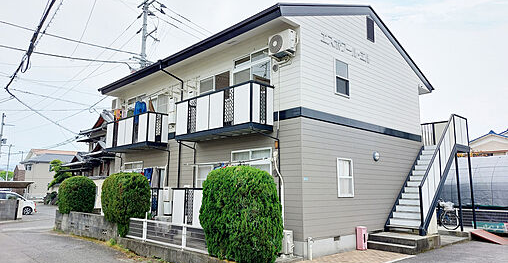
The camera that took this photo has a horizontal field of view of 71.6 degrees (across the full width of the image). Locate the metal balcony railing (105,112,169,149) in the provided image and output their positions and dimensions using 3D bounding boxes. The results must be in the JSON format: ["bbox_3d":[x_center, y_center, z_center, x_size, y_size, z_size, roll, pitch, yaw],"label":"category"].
[{"bbox_3d":[-4.834,0.098,14.281,0.860,1.210,3.680,8,-11,-43],"label":"metal balcony railing"}]

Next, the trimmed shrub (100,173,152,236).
[{"bbox_3d":[-3.915,2.224,10.791,1.440,1.850,1.440,8,-11,-43],"label":"trimmed shrub"}]

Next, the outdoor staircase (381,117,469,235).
[{"bbox_3d":[6.125,1.328,12.214,5.100,4.030,1.280,8,-11,-43],"label":"outdoor staircase"}]

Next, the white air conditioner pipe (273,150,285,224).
[{"bbox_3d":[0.641,1.444,8.911,0.100,1.900,0.430,8,-11,-43],"label":"white air conditioner pipe"}]

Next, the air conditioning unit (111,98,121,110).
[{"bbox_3d":[-6.381,-1.206,16.310,0.280,0.540,0.700,8,-11,-43],"label":"air conditioning unit"}]

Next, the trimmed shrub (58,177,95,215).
[{"bbox_3d":[-7.010,2.609,13.967,1.360,1.570,1.360,8,-11,-43],"label":"trimmed shrub"}]

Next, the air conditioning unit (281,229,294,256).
[{"bbox_3d":[0.590,2.681,8.561,0.280,0.550,0.730,8,-11,-43],"label":"air conditioning unit"}]

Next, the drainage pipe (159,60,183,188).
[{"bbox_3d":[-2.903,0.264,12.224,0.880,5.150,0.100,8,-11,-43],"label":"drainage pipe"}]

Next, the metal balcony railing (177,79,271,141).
[{"bbox_3d":[-0.982,-0.446,10.323,0.880,1.230,3.520,8,-11,-43],"label":"metal balcony railing"}]

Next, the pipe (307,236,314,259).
[{"bbox_3d":[1.327,2.754,8.274,0.120,0.530,0.110,8,-11,-43],"label":"pipe"}]

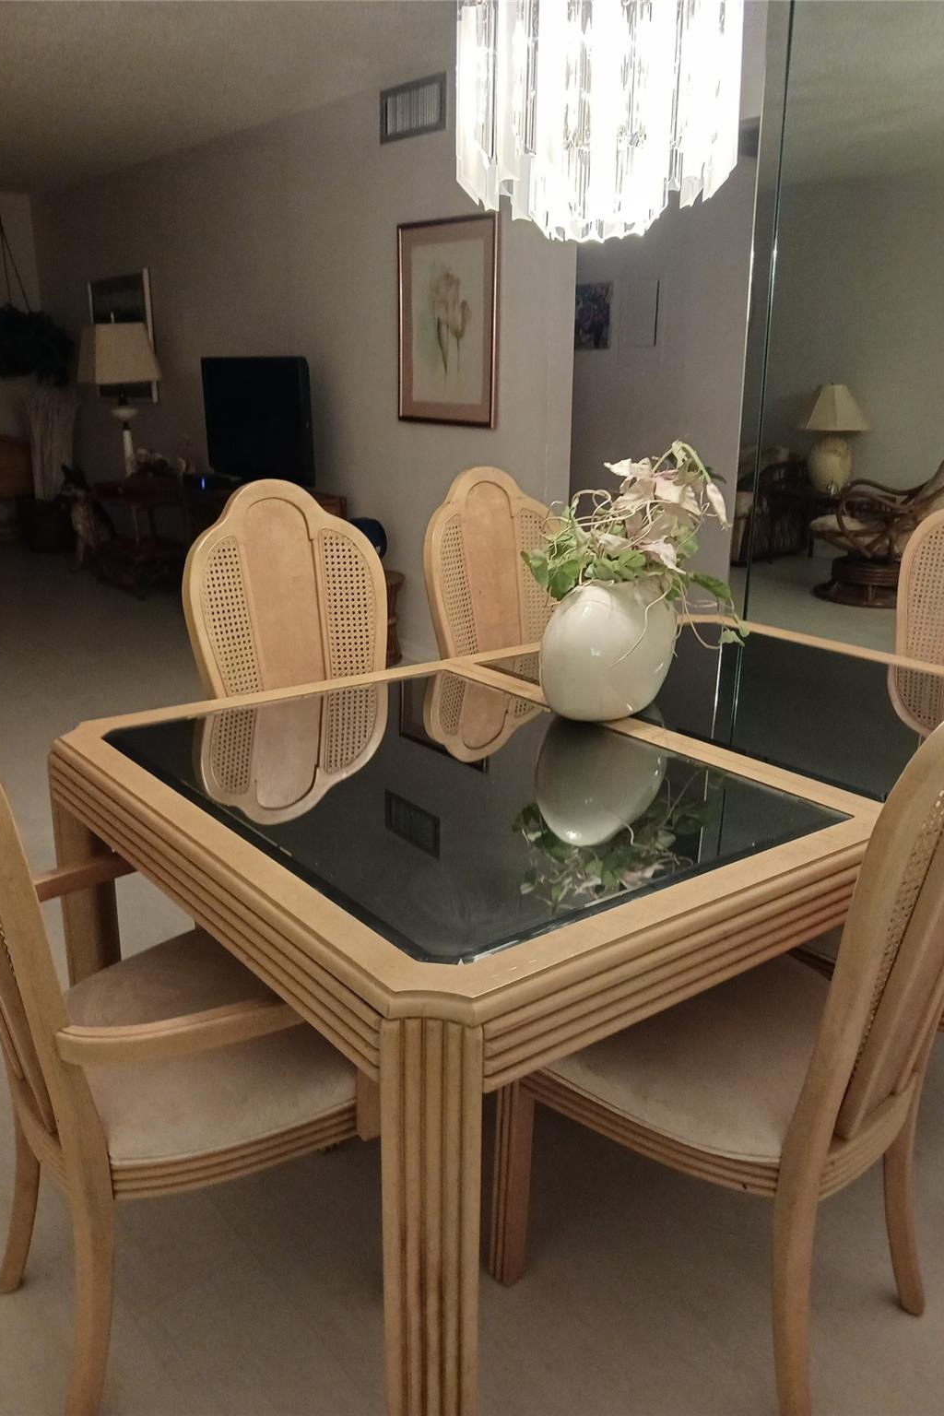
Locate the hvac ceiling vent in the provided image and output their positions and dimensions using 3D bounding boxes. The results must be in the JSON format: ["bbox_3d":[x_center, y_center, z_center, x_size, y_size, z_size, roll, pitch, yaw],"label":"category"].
[{"bbox_3d":[-0.254,-2.449,4.521,0.025,0.203,0.459,-12,21,-37],"label":"hvac ceiling vent"}]

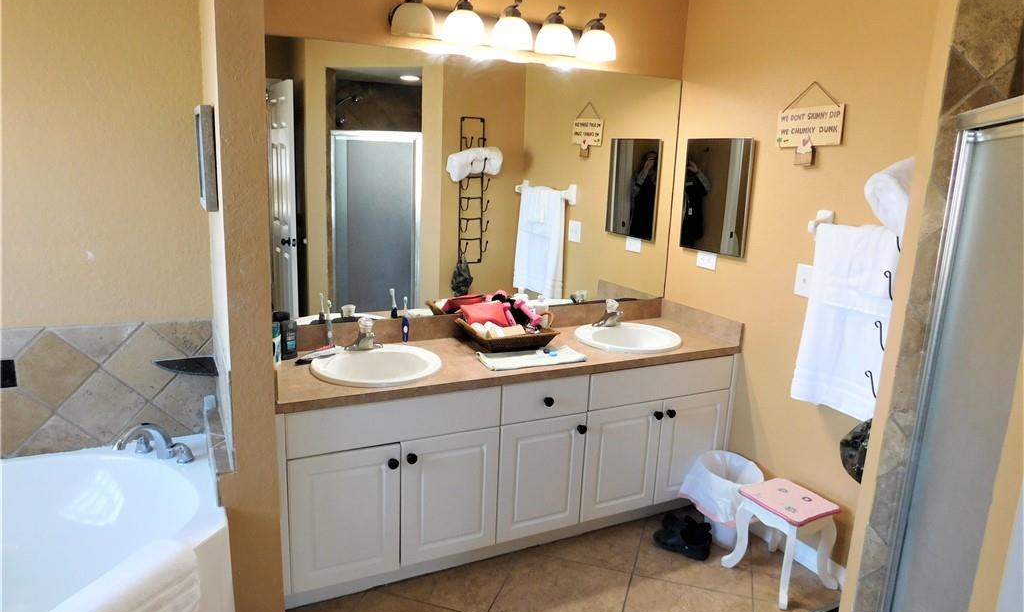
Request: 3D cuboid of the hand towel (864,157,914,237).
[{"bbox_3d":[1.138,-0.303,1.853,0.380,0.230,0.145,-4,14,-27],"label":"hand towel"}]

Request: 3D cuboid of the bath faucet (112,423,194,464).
[{"bbox_3d":[-1.258,0.475,2.328,0.250,0.150,0.205,7,13,21],"label":"bath faucet"}]

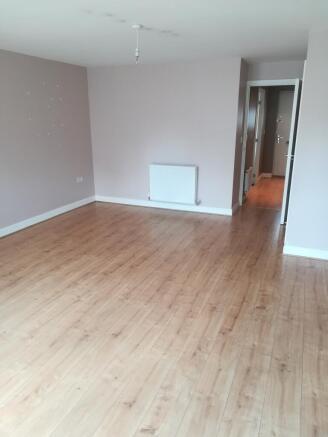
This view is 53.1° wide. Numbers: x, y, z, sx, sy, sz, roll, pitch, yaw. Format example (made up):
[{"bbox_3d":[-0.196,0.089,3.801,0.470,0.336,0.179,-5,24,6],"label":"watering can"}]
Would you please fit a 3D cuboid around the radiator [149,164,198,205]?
[{"bbox_3d":[0.146,-0.566,5.419,0.816,0.624,0.090,7,19,22],"label":"radiator"}]

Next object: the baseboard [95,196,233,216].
[{"bbox_3d":[-0.108,-0.234,5.691,2.580,0.117,0.025,7,19,22],"label":"baseboard"}]

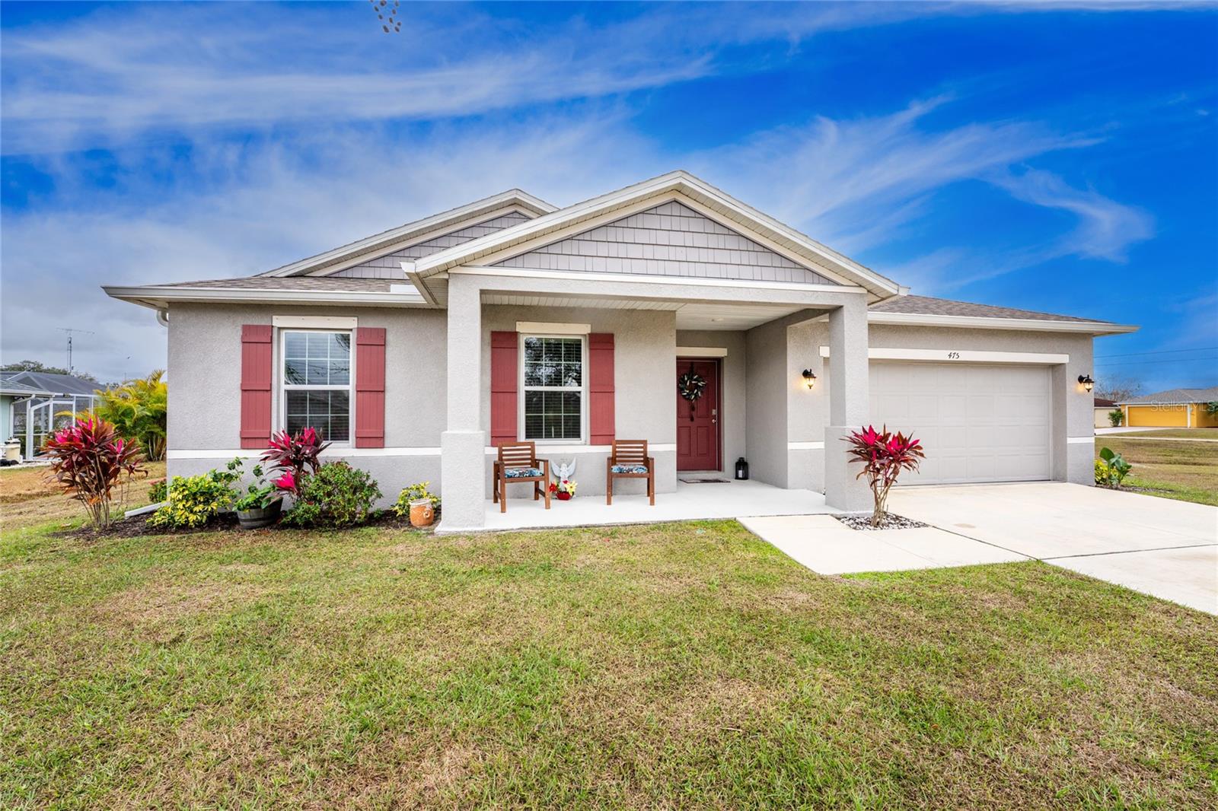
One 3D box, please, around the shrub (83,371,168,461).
[{"bbox_3d":[-14.392,0.323,14.600,2.400,2.750,2.400,0,-1,-45],"label":"shrub"}]

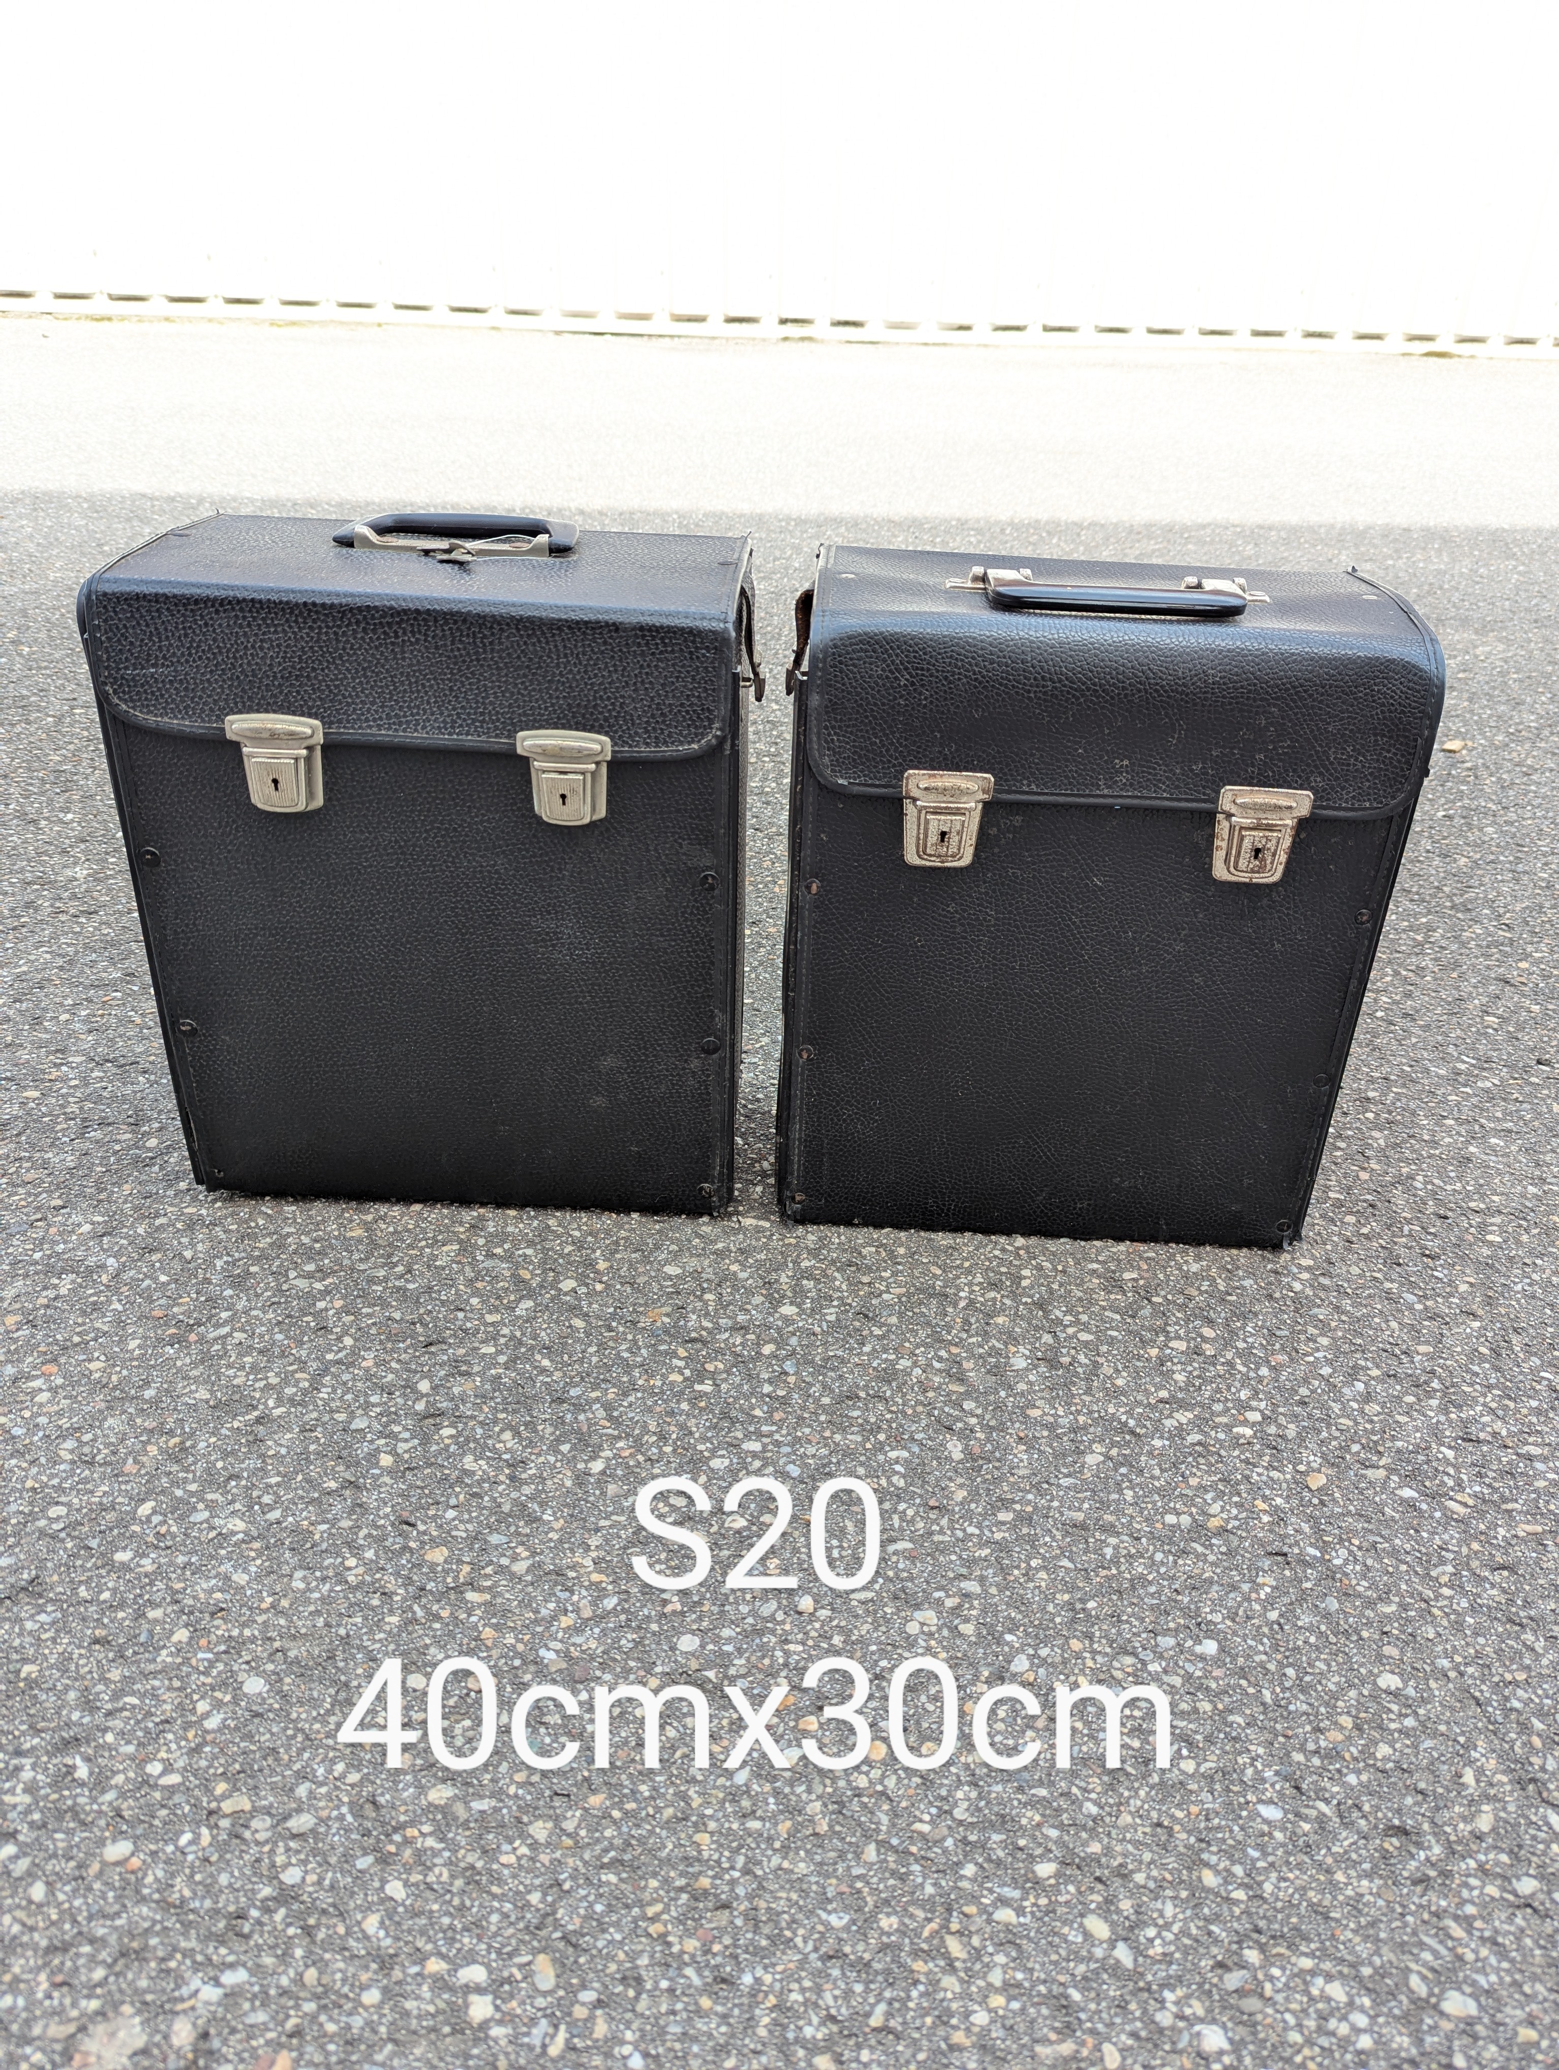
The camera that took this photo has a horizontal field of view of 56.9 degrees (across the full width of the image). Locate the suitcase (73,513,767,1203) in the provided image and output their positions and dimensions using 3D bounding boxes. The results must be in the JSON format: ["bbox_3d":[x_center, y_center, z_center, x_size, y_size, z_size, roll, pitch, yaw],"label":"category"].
[{"bbox_3d":[-0.183,-0.103,0.847,0.327,0.382,0.174,3,30,0],"label":"suitcase"}]

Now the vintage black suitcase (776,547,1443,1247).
[{"bbox_3d":[0.164,-0.084,0.841,0.317,0.381,0.173,3,30,1],"label":"vintage black suitcase"}]

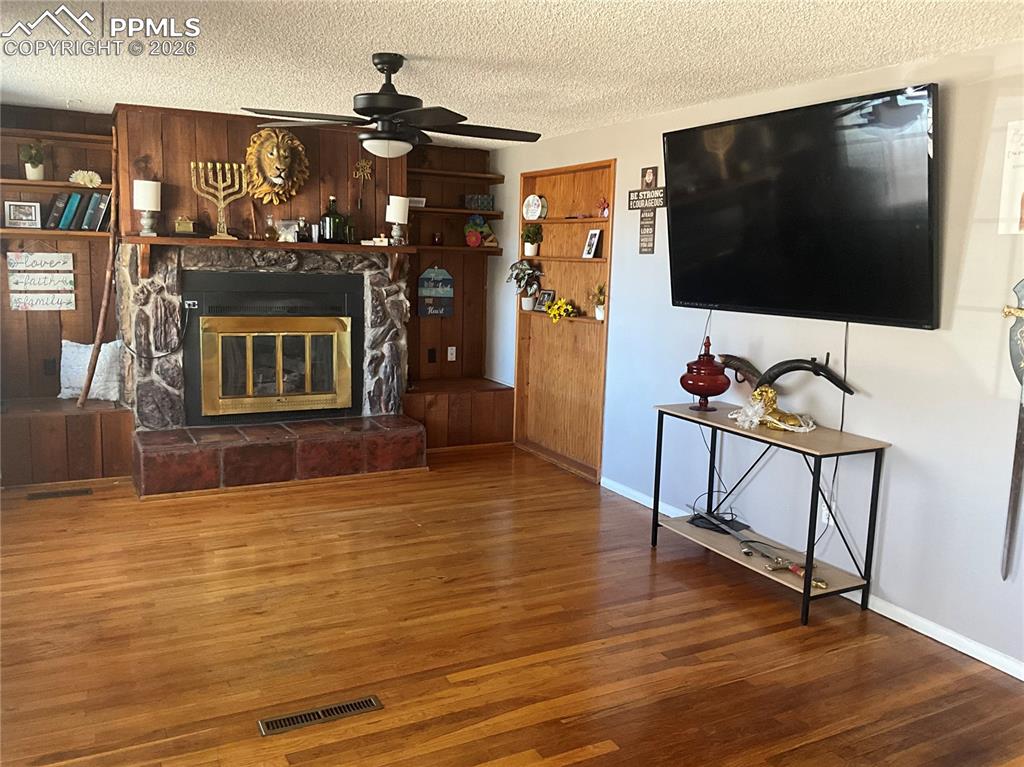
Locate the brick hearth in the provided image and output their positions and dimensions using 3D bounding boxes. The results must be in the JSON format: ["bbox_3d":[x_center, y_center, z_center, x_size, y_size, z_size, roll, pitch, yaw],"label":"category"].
[{"bbox_3d":[-1.589,0.483,6.053,1.930,0.315,0.520,-3,10,-27],"label":"brick hearth"}]

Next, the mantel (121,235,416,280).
[{"bbox_3d":[-1.533,-0.798,5.628,1.869,0.241,0.237,-3,10,-28],"label":"mantel"}]

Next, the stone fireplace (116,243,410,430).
[{"bbox_3d":[-1.700,-0.352,5.996,1.880,1.191,0.548,-3,10,-28],"label":"stone fireplace"}]

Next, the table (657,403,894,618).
[{"bbox_3d":[1.149,0.554,4.037,0.414,0.730,1.082,-3,10,-28],"label":"table"}]

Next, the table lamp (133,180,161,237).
[{"bbox_3d":[-2.310,-1.109,5.437,0.164,0.342,0.164,-3,10,-27],"label":"table lamp"}]

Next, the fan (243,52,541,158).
[{"bbox_3d":[-0.560,-1.239,3.859,1.300,0.440,1.300,-3,10,-27],"label":"fan"}]

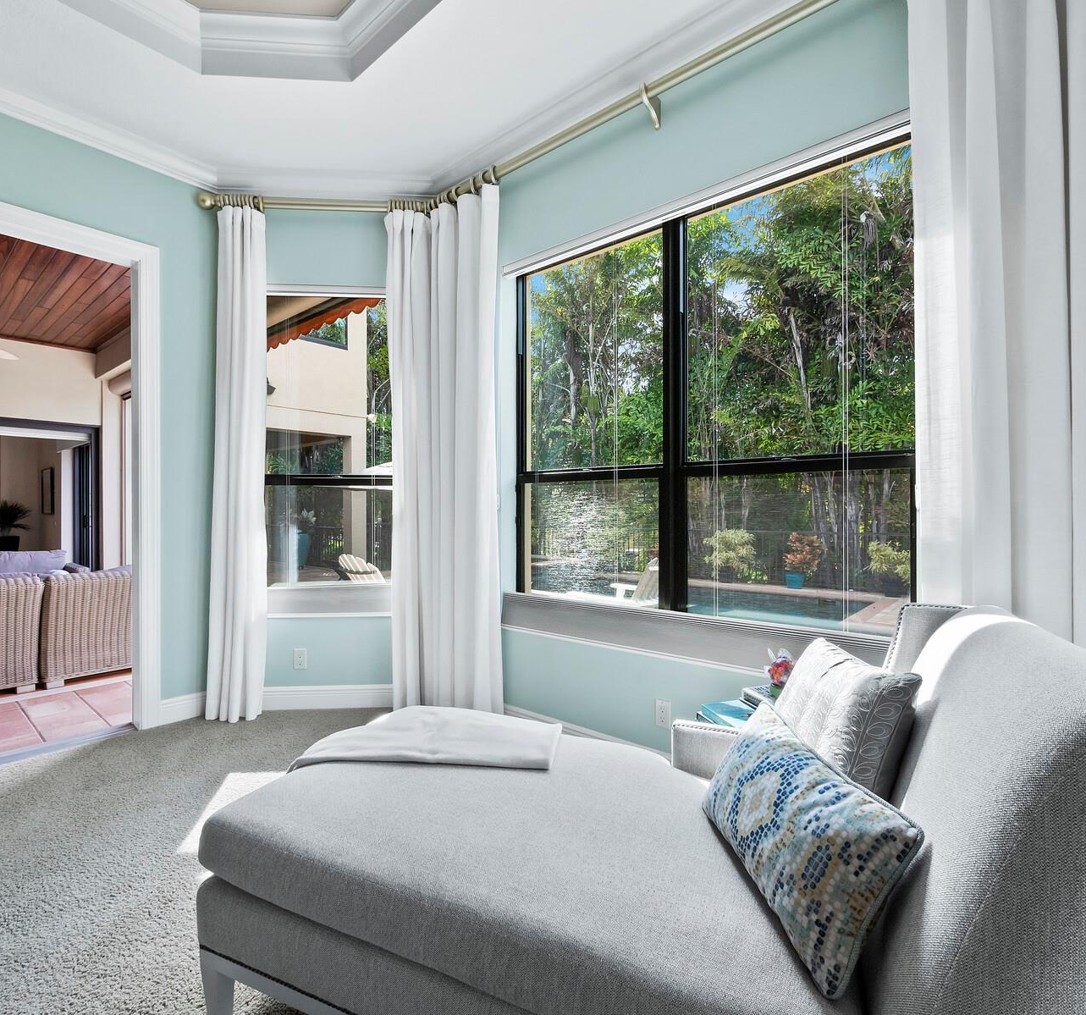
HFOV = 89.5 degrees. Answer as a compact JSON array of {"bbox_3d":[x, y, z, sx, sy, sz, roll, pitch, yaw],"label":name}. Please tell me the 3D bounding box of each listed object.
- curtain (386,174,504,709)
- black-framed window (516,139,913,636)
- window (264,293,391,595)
[{"bbox_3d":[-0.527,-0.250,3.019,0.810,2.825,0.219,0,0,28],"label":"curtain"},{"bbox_3d":[0.581,-0.370,2.391,1.872,1.740,0.140,0,0,39],"label":"black-framed window"},{"bbox_3d":[-1.252,-0.377,3.309,0.936,1.760,0.140,0,0,-6],"label":"window"}]

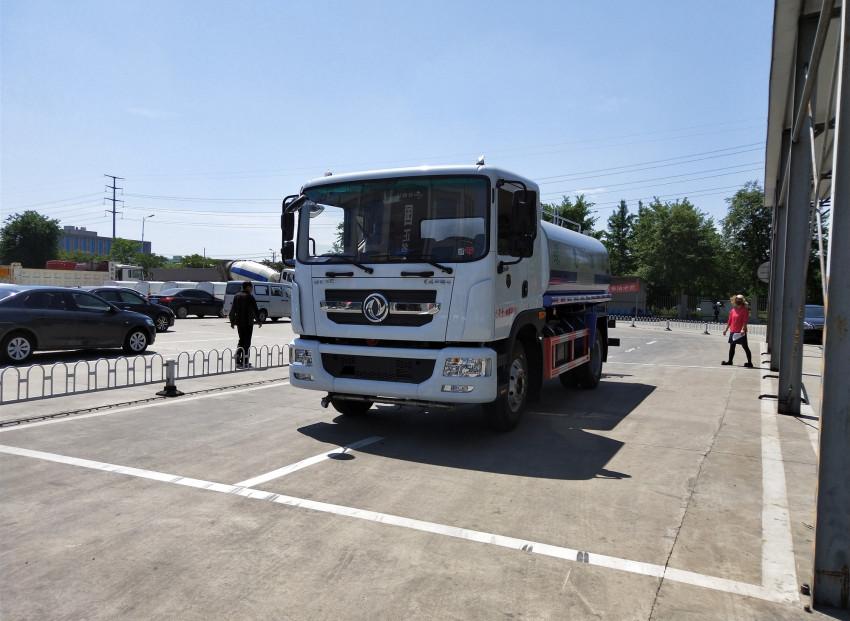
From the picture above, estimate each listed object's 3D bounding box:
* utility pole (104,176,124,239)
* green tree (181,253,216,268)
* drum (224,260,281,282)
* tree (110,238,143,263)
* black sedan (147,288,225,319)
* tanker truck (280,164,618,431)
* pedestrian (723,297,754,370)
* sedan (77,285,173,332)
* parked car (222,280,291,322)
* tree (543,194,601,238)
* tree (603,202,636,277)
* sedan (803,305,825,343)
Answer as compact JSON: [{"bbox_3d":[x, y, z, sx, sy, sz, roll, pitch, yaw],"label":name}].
[{"bbox_3d":[-96.436,-24.513,190.596,1.000,34.600,7.500,3,3,44],"label":"utility pole"},{"bbox_3d":[-30.932,-4.911,84.100,5.000,5.800,4.800,1,2,0],"label":"green tree"},{"bbox_3d":[-13.914,-2.773,49.500,4.800,2.450,2.300,1,2,-4],"label":"drum"},{"bbox_3d":[-35.215,-5.076,72.116,4.300,6.700,4.200,1,2,0],"label":"tree"},{"bbox_3d":[-11.946,-0.390,31.445,1.770,1.480,4.620,2,2,27],"label":"black sedan"},{"bbox_3d":[1.080,-0.195,9.285,2.560,2.920,7.100,2,2,27],"label":"tanker truck"},{"bbox_3d":[7.294,0.464,14.259,0.720,1.680,0.550,2,2,2],"label":"pedestrian"},{"bbox_3d":[-10.054,-0.009,19.453,1.800,1.470,4.600,2,2,27],"label":"sedan"},{"bbox_3d":[-6.834,-0.430,27.902,1.620,1.860,4.000,3,2,35],"label":"parked car"},{"bbox_3d":[13.528,-5.383,58.193,6.400,11.200,6.200,1,2,0],"label":"tree"},{"bbox_3d":[19.211,-5.094,60.000,3.800,11.000,3.800,2,2,27],"label":"tree"},{"bbox_3d":[16.102,0.530,25.232,1.800,1.460,4.600,2,2,28],"label":"sedan"}]

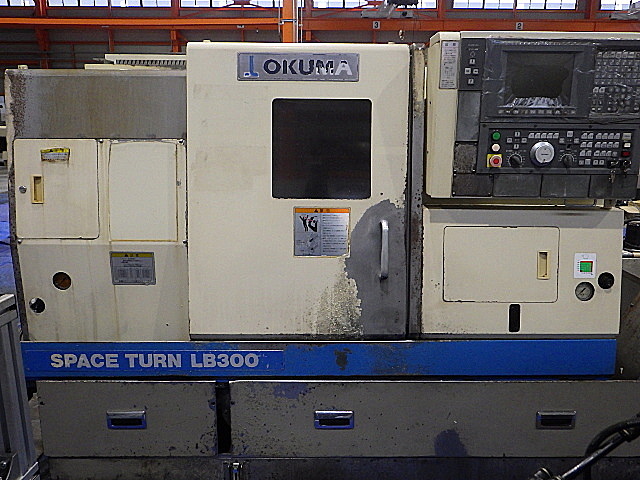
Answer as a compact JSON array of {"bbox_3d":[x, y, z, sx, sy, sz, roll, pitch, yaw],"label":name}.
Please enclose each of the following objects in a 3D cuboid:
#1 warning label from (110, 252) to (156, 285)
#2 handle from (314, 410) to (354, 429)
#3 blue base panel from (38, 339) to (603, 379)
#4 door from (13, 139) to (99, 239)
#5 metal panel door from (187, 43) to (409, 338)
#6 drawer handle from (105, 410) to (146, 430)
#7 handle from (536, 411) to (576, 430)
[{"bbox_3d":[-0.716,0.110,1.989,0.173,0.125,0.006,0,11,0],"label":"warning label"},{"bbox_3d":[0.055,0.677,1.964,0.151,0.071,0.030,0,5,0],"label":"handle"},{"bbox_3d":[-0.004,0.442,1.956,2.219,0.138,0.050,0,3,0],"label":"blue base panel"},{"bbox_3d":[-0.995,-0.192,1.972,0.322,0.376,0.025,0,3,0],"label":"door"},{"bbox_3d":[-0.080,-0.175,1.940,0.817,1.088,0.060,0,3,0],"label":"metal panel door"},{"bbox_3d":[-0.727,0.677,1.964,0.150,0.070,0.030,0,5,0],"label":"drawer handle"},{"bbox_3d":[0.891,0.678,1.964,0.152,0.073,0.030,0,5,0],"label":"handle"}]

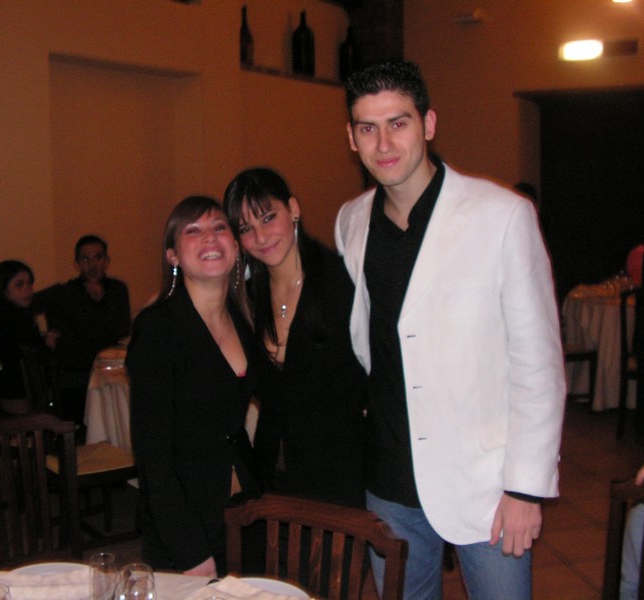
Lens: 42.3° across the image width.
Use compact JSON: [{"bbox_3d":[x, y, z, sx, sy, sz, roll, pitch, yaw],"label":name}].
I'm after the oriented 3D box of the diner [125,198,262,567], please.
[{"bbox_3d":[-0.292,0.564,1.957,0.440,1.590,0.320,-2,9,-23],"label":"diner"}]

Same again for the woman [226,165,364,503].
[{"bbox_3d":[-0.052,0.536,1.943,0.440,1.660,0.310,4,9,22],"label":"woman"}]

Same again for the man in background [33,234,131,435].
[{"bbox_3d":[-1.268,0.331,4.492,0.560,1.310,0.600,-2,8,-20],"label":"man in background"}]

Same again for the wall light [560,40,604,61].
[{"bbox_3d":[1.777,-1.702,5.674,0.300,0.125,0.080,8,11,42],"label":"wall light"}]

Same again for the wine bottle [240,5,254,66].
[{"bbox_3d":[-0.523,-1.813,5.726,0.118,0.410,0.118,1,8,0],"label":"wine bottle"}]

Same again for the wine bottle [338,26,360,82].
[{"bbox_3d":[0.220,-1.887,6.420,0.140,0.430,0.140,8,11,42],"label":"wine bottle"}]

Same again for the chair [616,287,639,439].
[{"bbox_3d":[2.261,0.431,5.556,0.430,0.970,0.500,5,9,28],"label":"chair"}]

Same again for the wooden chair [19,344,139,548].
[{"bbox_3d":[-0.945,0.665,3.448,0.500,0.950,0.430,-5,10,-37],"label":"wooden chair"}]

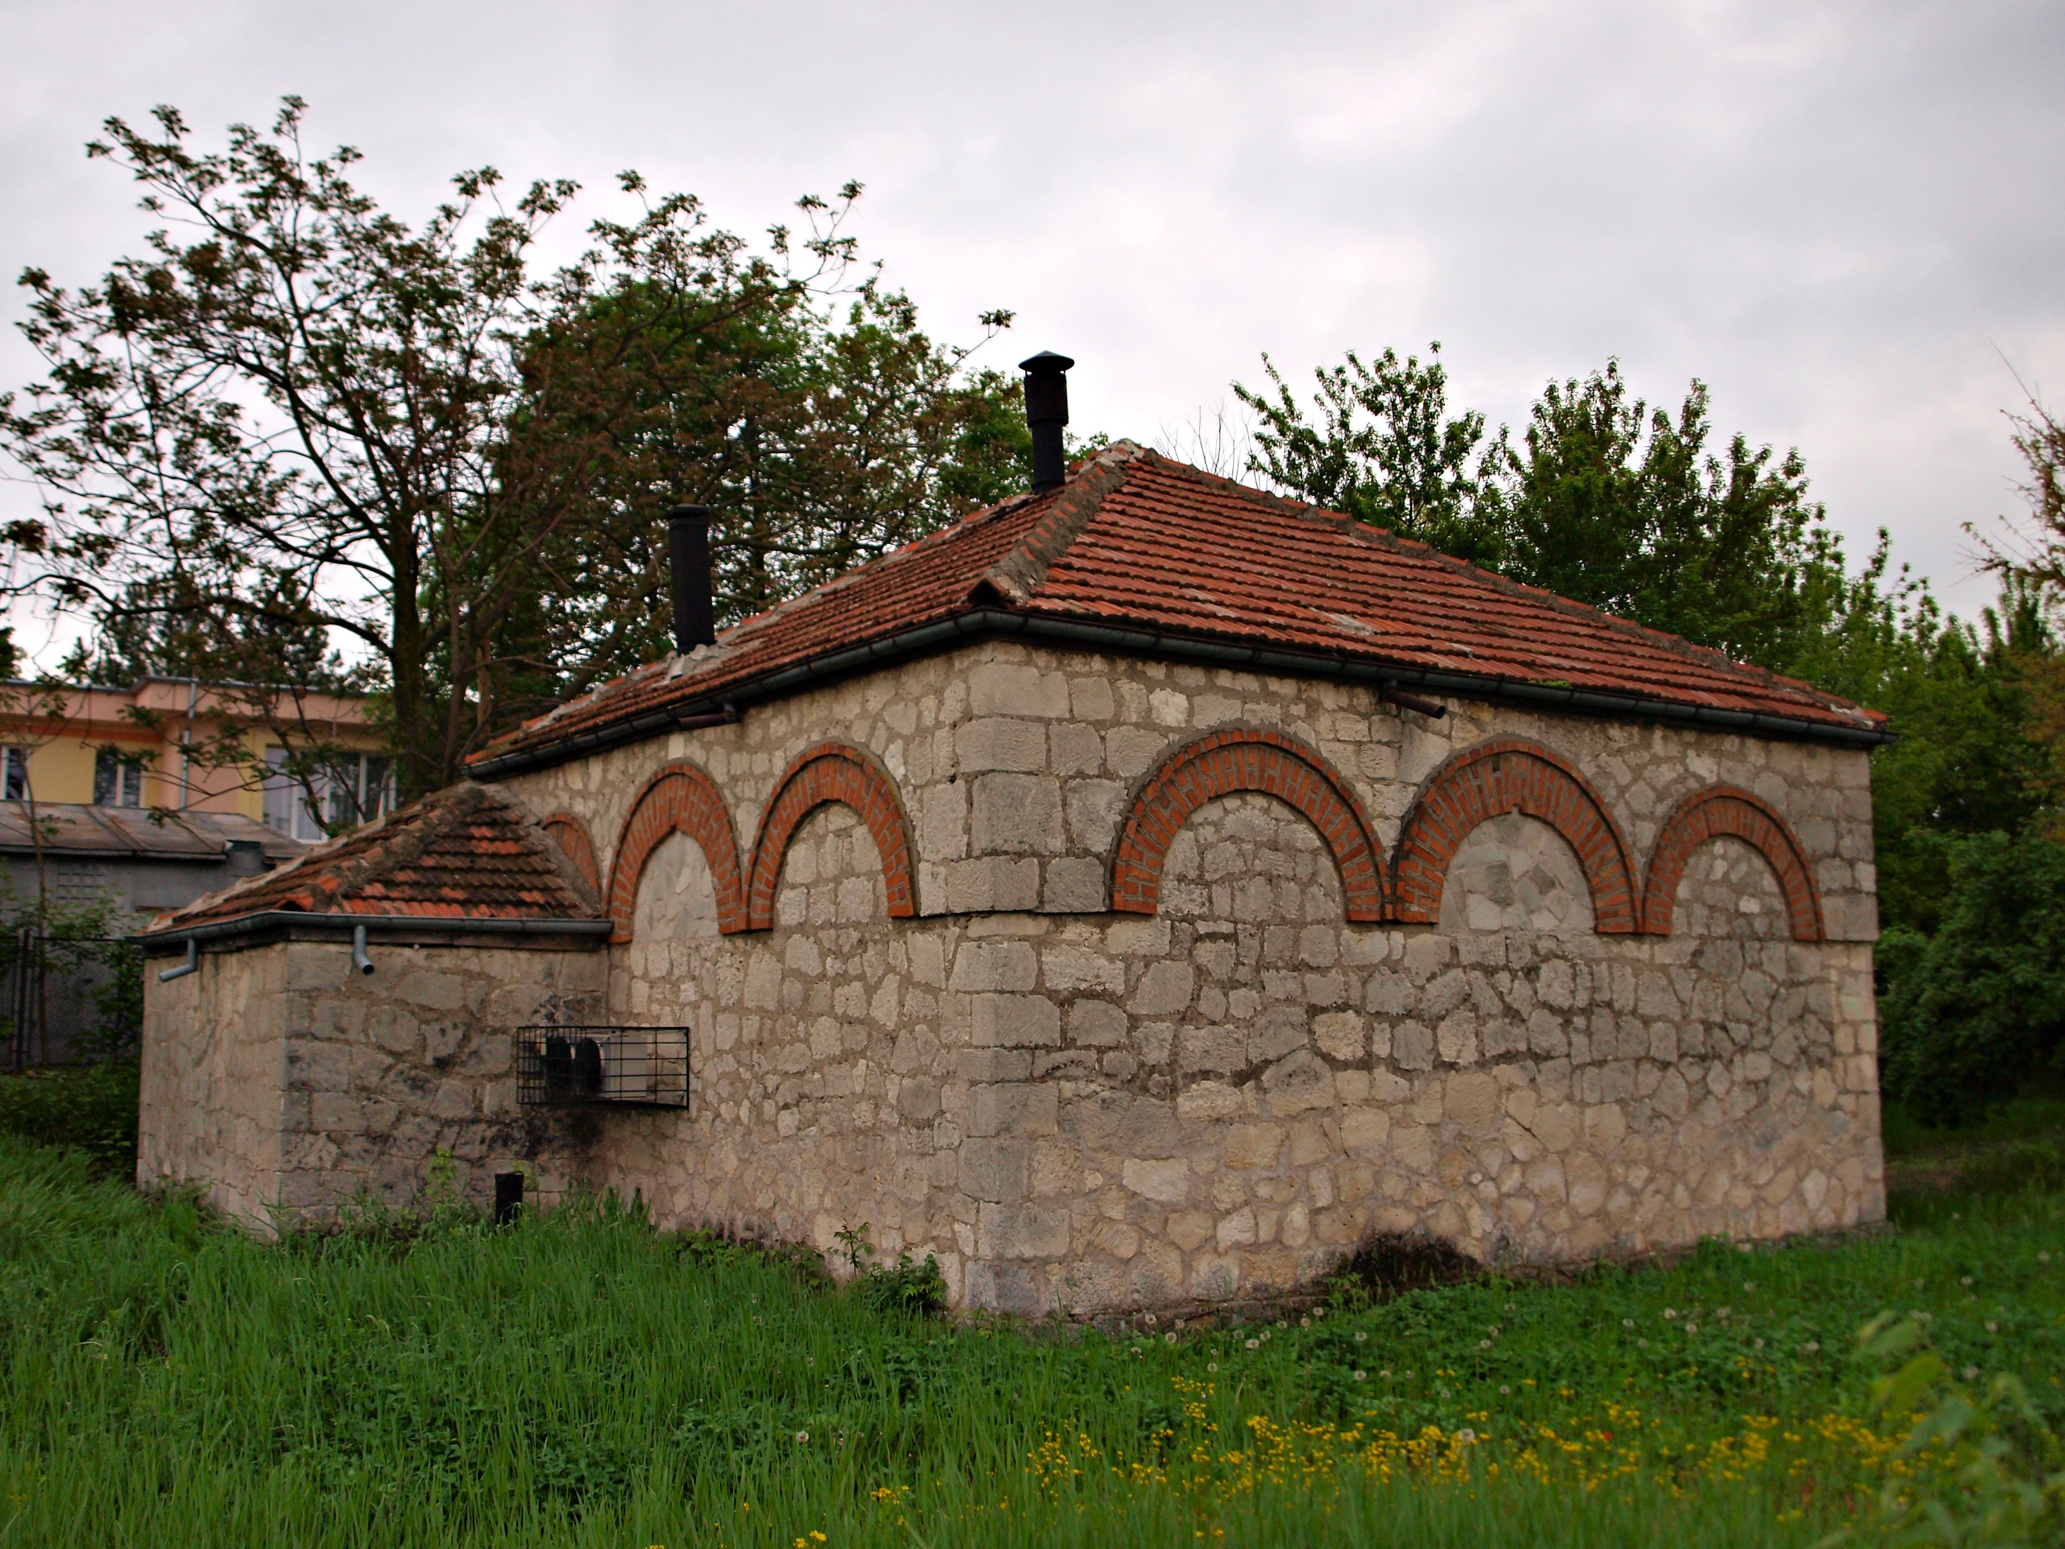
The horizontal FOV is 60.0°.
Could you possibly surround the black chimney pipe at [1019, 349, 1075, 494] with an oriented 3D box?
[{"bbox_3d":[0.138,-3.058,15.484,0.475,1.255,0.475,-1,-8,0],"label":"black chimney pipe"}]

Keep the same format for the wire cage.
[{"bbox_3d":[-3.080,2.087,12.756,0.742,0.548,1.284,6,-10,-36],"label":"wire cage"}]

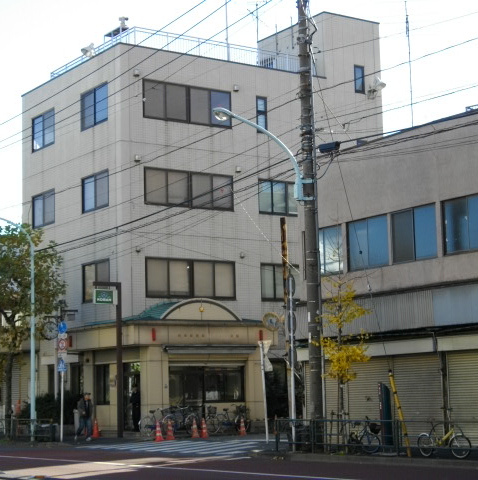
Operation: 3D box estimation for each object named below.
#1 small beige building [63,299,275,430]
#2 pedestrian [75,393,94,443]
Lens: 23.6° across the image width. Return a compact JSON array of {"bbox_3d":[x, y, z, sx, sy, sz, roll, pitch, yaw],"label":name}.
[{"bbox_3d":[-2.516,4.913,44.504,6.600,4.870,4.800,4,-9,-34],"label":"small beige building"},{"bbox_3d":[-5.445,6.256,40.400,0.500,1.690,0.520,6,-11,-42],"label":"pedestrian"}]

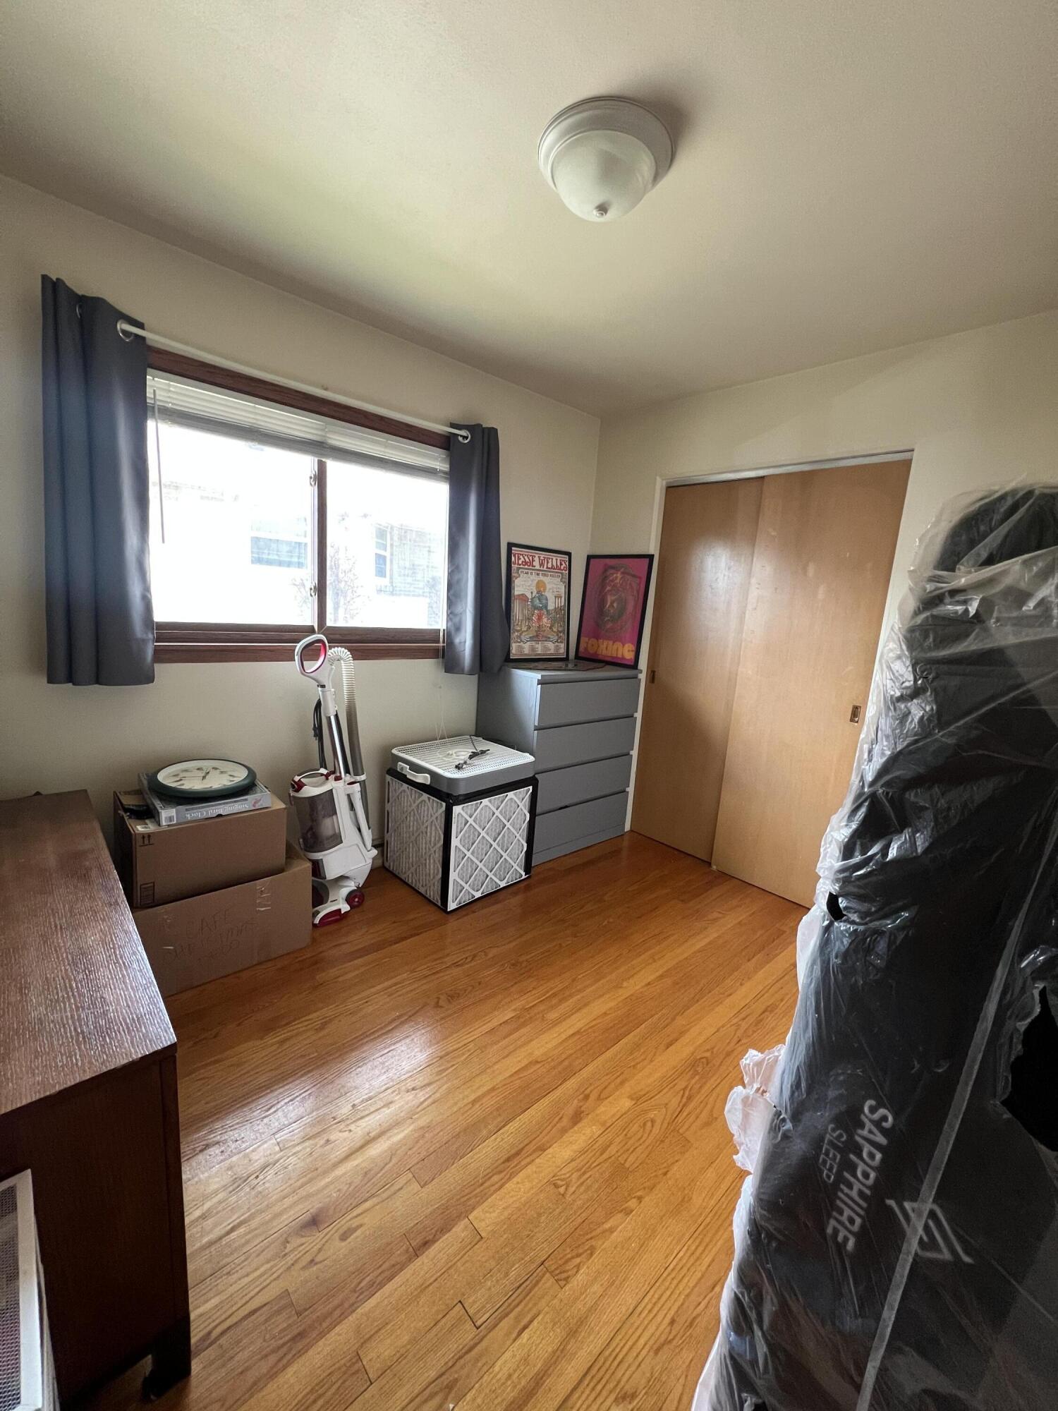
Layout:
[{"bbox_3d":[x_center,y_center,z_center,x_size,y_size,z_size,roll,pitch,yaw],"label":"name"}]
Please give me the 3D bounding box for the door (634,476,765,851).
[{"bbox_3d":[0.924,-0.165,2.918,0.035,2.010,0.595,-6,15,-41],"label":"door"}]

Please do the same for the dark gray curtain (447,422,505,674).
[{"bbox_3d":[-0.254,-0.741,2.586,0.340,1.155,0.120,-6,15,-41],"label":"dark gray curtain"}]

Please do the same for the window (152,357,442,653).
[{"bbox_3d":[-0.865,-0.707,2.200,1.350,1.050,0.060,-6,15,-41],"label":"window"}]

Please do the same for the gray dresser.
[{"bbox_3d":[0.153,0.286,3.040,0.802,1.005,0.480,-6,15,-41],"label":"gray dresser"}]

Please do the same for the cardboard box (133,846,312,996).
[{"bbox_3d":[-1.200,0.755,1.977,0.628,0.340,0.390,-6,15,-41],"label":"cardboard box"}]

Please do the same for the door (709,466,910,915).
[{"bbox_3d":[1.252,-0.059,2.492,0.035,2.010,0.603,-6,15,-41],"label":"door"}]

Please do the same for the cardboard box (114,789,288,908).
[{"bbox_3d":[-1.174,0.467,1.920,0.440,0.250,0.390,-6,15,-41],"label":"cardboard box"}]

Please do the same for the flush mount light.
[{"bbox_3d":[0.180,-1.264,1.288,0.322,0.130,0.322,3,11,-1],"label":"flush mount light"}]

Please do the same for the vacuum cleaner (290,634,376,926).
[{"bbox_3d":[-0.825,0.296,2.268,0.280,1.170,0.370,13,15,39],"label":"vacuum cleaner"}]

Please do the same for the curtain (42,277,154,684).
[{"bbox_3d":[-1.332,-0.631,1.639,0.306,1.140,0.120,-6,15,-41],"label":"curtain"}]

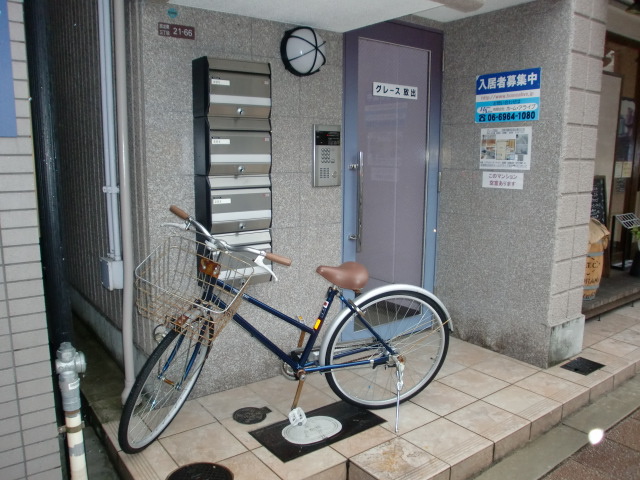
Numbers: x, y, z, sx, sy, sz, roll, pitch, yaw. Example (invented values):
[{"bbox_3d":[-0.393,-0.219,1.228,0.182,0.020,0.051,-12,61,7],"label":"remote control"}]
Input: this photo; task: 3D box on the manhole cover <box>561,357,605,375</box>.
[{"bbox_3d":[1.622,0.783,3.194,0.253,0.020,0.165,-7,11,-37],"label":"manhole cover"}]

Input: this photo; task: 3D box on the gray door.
[{"bbox_3d":[0.485,-0.344,3.420,0.864,2.081,0.061,-7,11,-37],"label":"gray door"}]

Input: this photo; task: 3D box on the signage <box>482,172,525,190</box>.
[{"bbox_3d":[1.148,-0.373,3.263,0.005,0.099,0.286,-7,11,-37],"label":"signage"}]

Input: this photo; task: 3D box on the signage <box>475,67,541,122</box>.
[{"bbox_3d":[1.145,-0.881,3.188,0.010,0.299,0.447,-7,11,-37],"label":"signage"}]

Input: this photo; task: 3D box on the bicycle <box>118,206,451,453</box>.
[{"bbox_3d":[-0.083,0.379,2.320,1.611,1.050,0.662,-2,9,-16],"label":"bicycle"}]

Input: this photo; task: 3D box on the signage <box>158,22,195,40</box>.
[{"bbox_3d":[-0.666,-0.976,2.425,0.176,0.060,0.010,-7,11,-37],"label":"signage"}]

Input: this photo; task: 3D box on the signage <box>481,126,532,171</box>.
[{"bbox_3d":[1.151,-0.567,3.229,0.005,0.258,0.357,-7,11,-37],"label":"signage"}]

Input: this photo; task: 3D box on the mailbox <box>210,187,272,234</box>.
[{"bbox_3d":[-0.427,-0.190,2.628,0.338,0.273,0.177,-7,11,-37],"label":"mailbox"}]

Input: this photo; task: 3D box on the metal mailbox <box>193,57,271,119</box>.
[{"bbox_3d":[-0.426,-0.732,2.543,0.338,0.270,0.177,-7,11,-37],"label":"metal mailbox"}]

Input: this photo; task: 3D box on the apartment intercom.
[{"bbox_3d":[0.049,-0.492,3.040,0.192,0.358,0.035,-7,11,-37],"label":"apartment intercom"}]

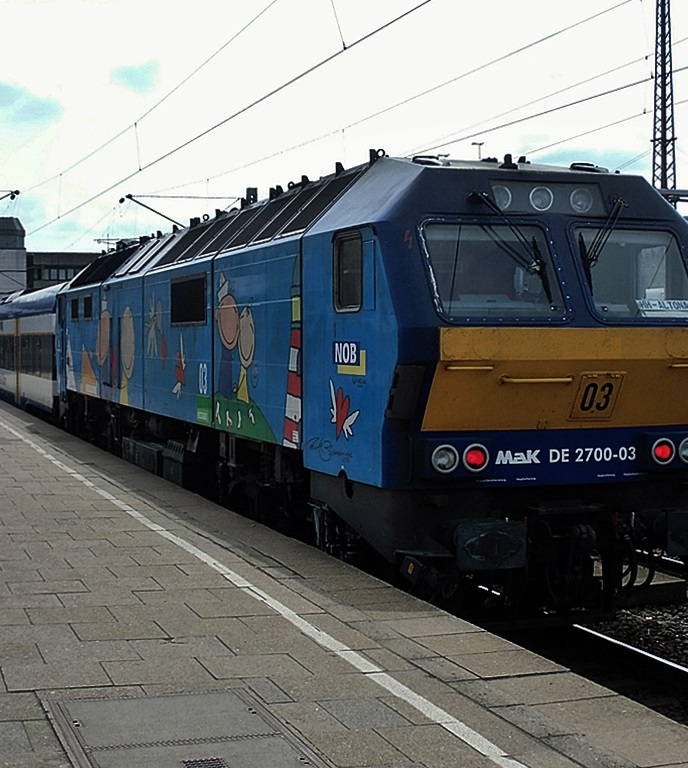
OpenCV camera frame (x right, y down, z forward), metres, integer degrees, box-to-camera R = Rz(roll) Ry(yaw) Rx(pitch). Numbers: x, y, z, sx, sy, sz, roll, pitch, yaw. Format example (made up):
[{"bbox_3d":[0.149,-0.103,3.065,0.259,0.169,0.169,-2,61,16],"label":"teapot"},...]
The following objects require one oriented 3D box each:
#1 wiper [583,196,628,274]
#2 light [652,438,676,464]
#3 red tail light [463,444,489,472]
[{"bbox_3d":[2.129,-1.183,11.165,0.500,0.800,0.100,-1,-25,-19],"label":"wiper"},{"bbox_3d":[2.557,0.540,11.139,0.200,0.200,0.080,-1,2,-19],"label":"light"},{"bbox_3d":[1.005,0.563,10.614,0.200,0.200,0.080,-1,2,-19],"label":"red tail light"}]

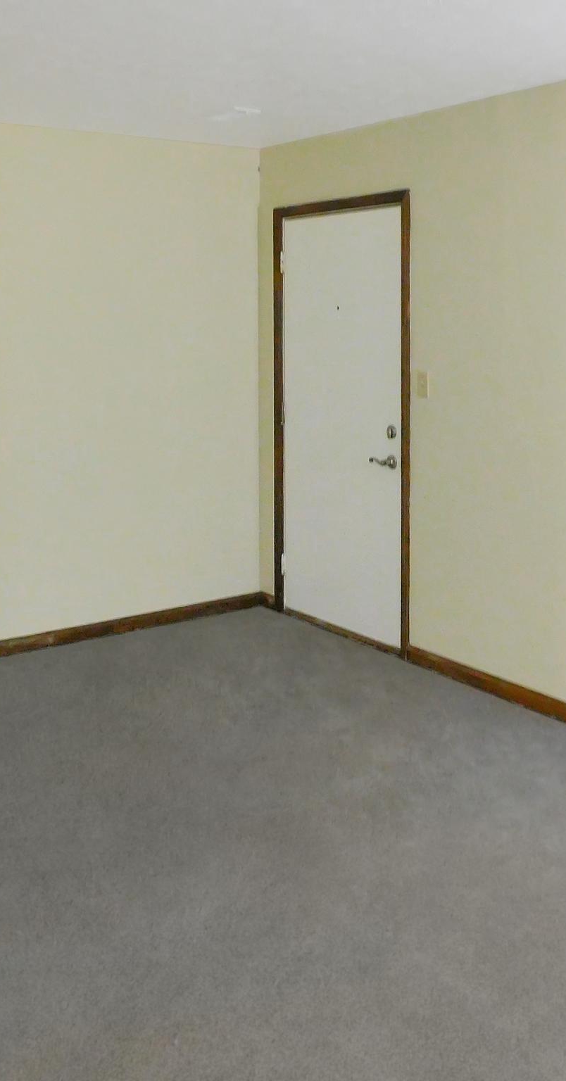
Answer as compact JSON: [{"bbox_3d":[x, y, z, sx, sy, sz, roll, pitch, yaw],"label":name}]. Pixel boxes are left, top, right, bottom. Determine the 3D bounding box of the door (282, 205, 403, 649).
[{"bbox_3d":[0.296,-0.562,5.006,0.045,2.050,0.870,-9,15,-37],"label":"door"}]

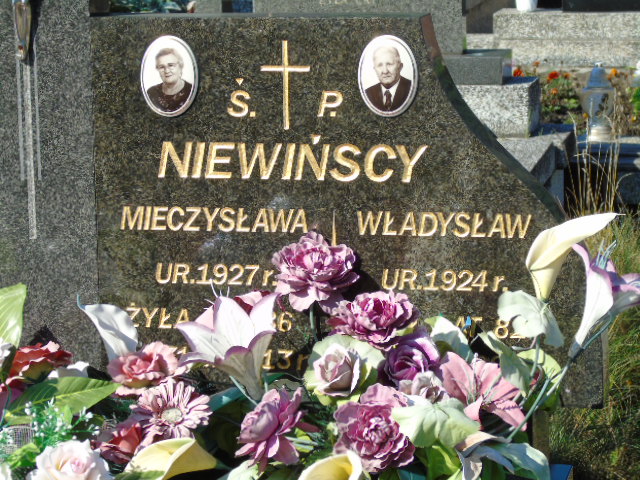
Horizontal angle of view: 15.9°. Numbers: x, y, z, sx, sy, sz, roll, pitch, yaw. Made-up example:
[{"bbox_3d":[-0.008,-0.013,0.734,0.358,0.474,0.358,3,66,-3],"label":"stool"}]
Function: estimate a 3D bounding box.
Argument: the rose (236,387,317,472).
[{"bbox_3d":[-0.063,0.269,3.249,0.103,0.110,0.078,10,-5,43],"label":"rose"}]

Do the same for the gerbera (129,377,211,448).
[{"bbox_3d":[-0.214,0.247,3.281,0.110,0.108,0.040,-2,-30,-4],"label":"gerbera"}]

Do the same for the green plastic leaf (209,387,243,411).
[{"bbox_3d":[-0.136,0.230,3.333,0.065,0.025,0.038,-36,61,-18],"label":"green plastic leaf"}]

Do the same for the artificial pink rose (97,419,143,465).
[{"bbox_3d":[-0.280,0.284,3.236,0.064,0.062,0.063,-4,13,-9],"label":"artificial pink rose"}]

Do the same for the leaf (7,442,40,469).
[{"bbox_3d":[-0.421,0.306,3.252,0.050,0.030,0.040,-2,13,0],"label":"leaf"}]

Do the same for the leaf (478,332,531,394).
[{"bbox_3d":[0.261,0.175,3.248,0.050,0.100,0.035,-41,-7,31],"label":"leaf"}]

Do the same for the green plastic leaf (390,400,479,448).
[{"bbox_3d":[0.157,0.247,3.088,0.115,0.055,0.080,-3,13,-6],"label":"green plastic leaf"}]

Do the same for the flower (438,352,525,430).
[{"bbox_3d":[0.226,0.213,3.221,0.120,0.108,0.080,-1,-24,-1],"label":"flower"}]

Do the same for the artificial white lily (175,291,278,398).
[{"bbox_3d":[-0.134,0.154,3.319,0.130,0.135,0.115,-18,13,0],"label":"artificial white lily"}]

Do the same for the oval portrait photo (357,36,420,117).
[{"bbox_3d":[0.099,-0.238,3.317,0.090,0.120,0.010,1,10,13],"label":"oval portrait photo"}]

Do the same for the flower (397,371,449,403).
[{"bbox_3d":[0.139,0.202,3.114,0.070,0.050,0.060,-3,13,-6],"label":"flower"}]

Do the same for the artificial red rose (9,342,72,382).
[{"bbox_3d":[-0.412,0.182,3.381,0.088,0.060,0.088,-1,12,0],"label":"artificial red rose"}]

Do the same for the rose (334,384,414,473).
[{"bbox_3d":[0.076,0.263,3.204,0.112,0.120,0.080,-2,-12,-3],"label":"rose"}]

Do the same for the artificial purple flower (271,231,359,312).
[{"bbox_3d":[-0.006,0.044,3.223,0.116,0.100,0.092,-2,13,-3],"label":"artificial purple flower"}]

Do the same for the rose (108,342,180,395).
[{"bbox_3d":[-0.251,0.182,3.266,0.095,0.067,0.083,-3,13,-6],"label":"rose"}]

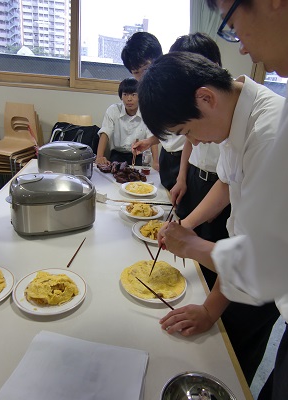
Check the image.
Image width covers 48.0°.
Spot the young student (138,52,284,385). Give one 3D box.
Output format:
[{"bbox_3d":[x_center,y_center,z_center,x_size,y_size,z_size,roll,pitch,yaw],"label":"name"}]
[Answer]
[{"bbox_3d":[0.248,0.303,1.085,0.660,1.440,0.520,0,22,-15],"label":"young student"}]

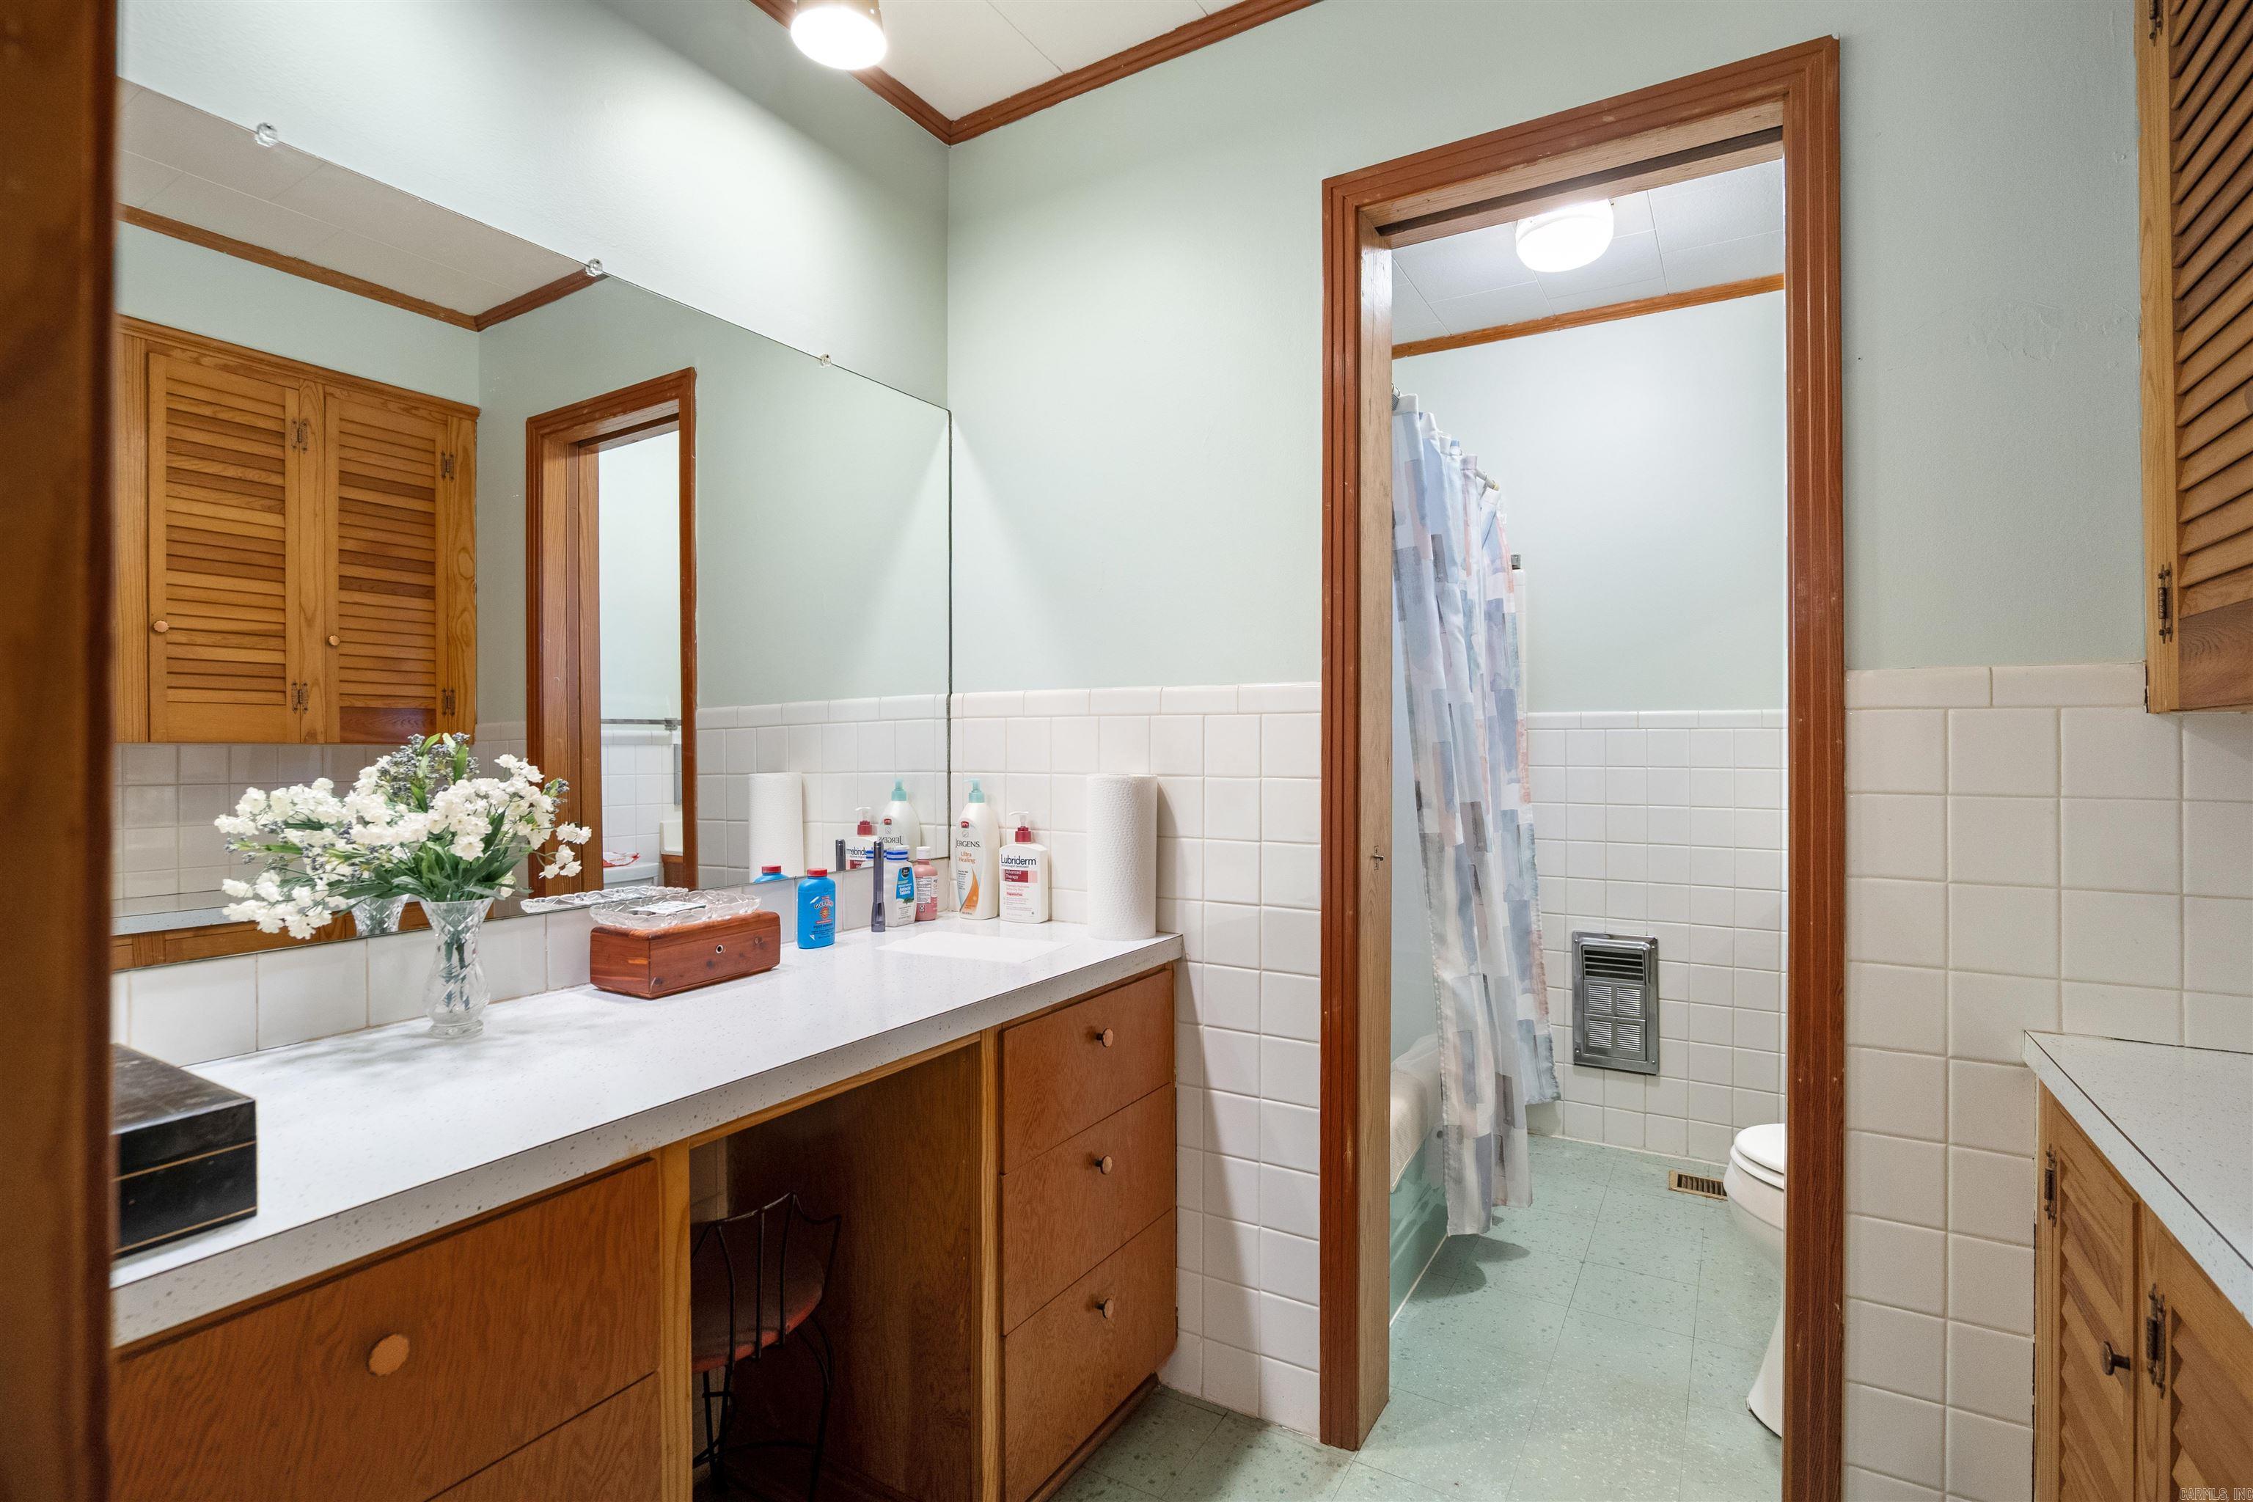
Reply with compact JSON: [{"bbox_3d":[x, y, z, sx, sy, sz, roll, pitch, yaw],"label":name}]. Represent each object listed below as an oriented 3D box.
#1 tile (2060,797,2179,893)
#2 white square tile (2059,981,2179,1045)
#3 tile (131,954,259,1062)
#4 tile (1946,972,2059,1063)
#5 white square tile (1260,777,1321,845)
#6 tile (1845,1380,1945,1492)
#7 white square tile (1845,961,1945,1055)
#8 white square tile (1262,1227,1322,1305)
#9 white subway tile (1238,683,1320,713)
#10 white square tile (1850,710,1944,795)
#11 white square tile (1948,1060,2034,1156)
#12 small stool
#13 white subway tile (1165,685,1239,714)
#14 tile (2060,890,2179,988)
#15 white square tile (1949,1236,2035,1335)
[{"bbox_3d":[1.184,0.113,1.196,0.108,0.108,0.009,1,1,30],"label":"tile"},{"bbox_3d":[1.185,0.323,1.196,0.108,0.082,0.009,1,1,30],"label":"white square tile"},{"bbox_3d":[-0.997,0.277,1.071,0.010,0.107,0.108,0,0,32],"label":"tile"},{"bbox_3d":[1.105,0.339,1.264,0.108,0.110,0.009,0,0,29],"label":"tile"},{"bbox_3d":[0.285,0.103,1.723,0.108,0.110,0.009,0,0,29],"label":"white square tile"},{"bbox_3d":[1.010,0.899,1.317,0.108,0.110,0.009,0,0,29],"label":"tile"},{"bbox_3d":[0.998,0.334,1.301,0.106,0.108,0.010,0,0,29],"label":"white square tile"},{"bbox_3d":[0.280,0.875,1.700,0.106,0.108,0.010,0,0,29],"label":"white square tile"},{"bbox_3d":[0.265,-0.091,1.735,0.149,0.051,0.010,0,0,29],"label":"white subway tile"},{"bbox_3d":[0.999,0.002,1.302,0.106,0.108,0.010,0,0,29],"label":"white square tile"},{"bbox_3d":[1.089,0.445,1.250,0.100,0.108,0.010,0,0,29],"label":"white square tile"},{"bbox_3d":[-0.542,0.836,1.327,0.420,0.630,0.360,1,1,35],"label":"small stool"},{"bbox_3d":[0.133,-0.091,1.792,0.152,0.051,0.009,1,1,30],"label":"white subway tile"},{"bbox_3d":[1.201,0.226,1.211,0.107,0.110,0.010,0,0,29],"label":"tile"},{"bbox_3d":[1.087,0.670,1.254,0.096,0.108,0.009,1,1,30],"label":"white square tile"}]

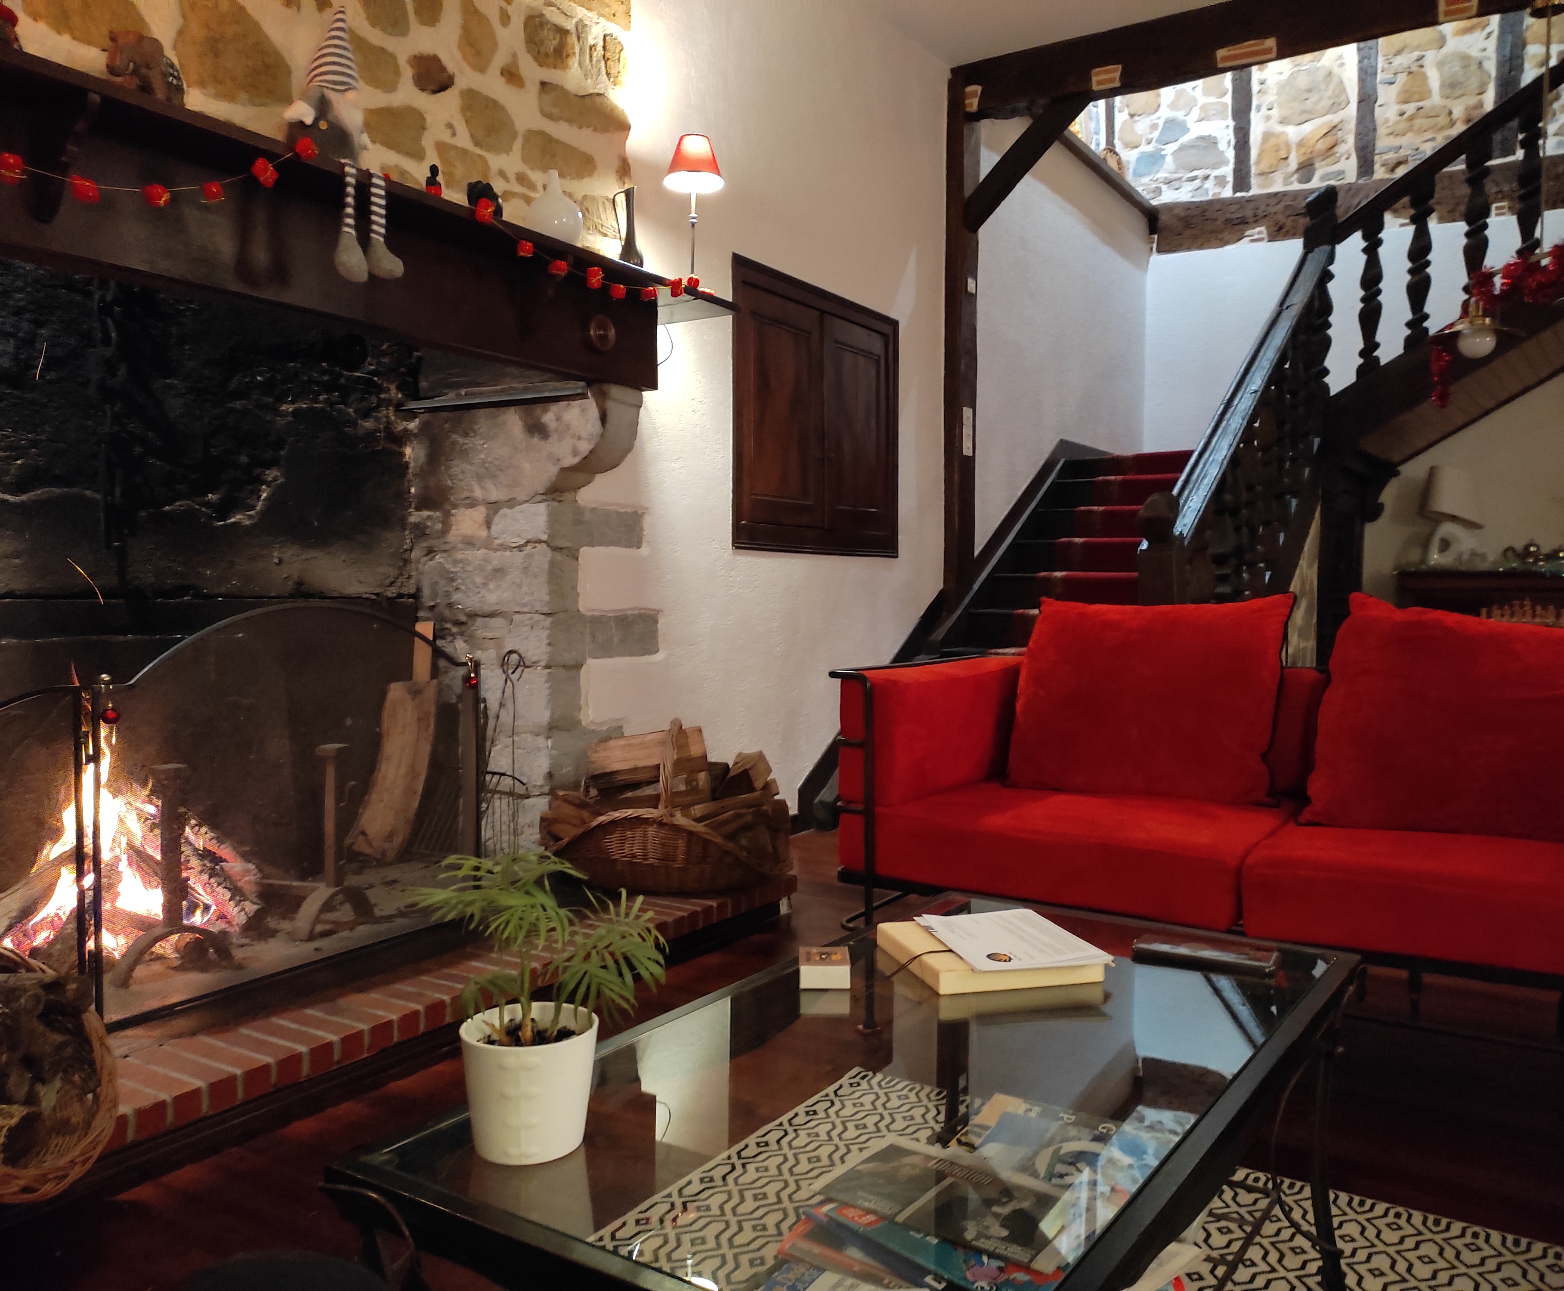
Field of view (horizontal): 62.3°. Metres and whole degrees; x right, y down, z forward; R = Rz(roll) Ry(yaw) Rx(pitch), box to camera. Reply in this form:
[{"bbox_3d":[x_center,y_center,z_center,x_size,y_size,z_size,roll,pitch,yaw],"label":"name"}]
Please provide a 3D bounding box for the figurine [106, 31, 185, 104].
[{"bbox_3d":[-1.194,-1.079,2.424,0.085,0.120,0.125,1,2,23],"label":"figurine"}]

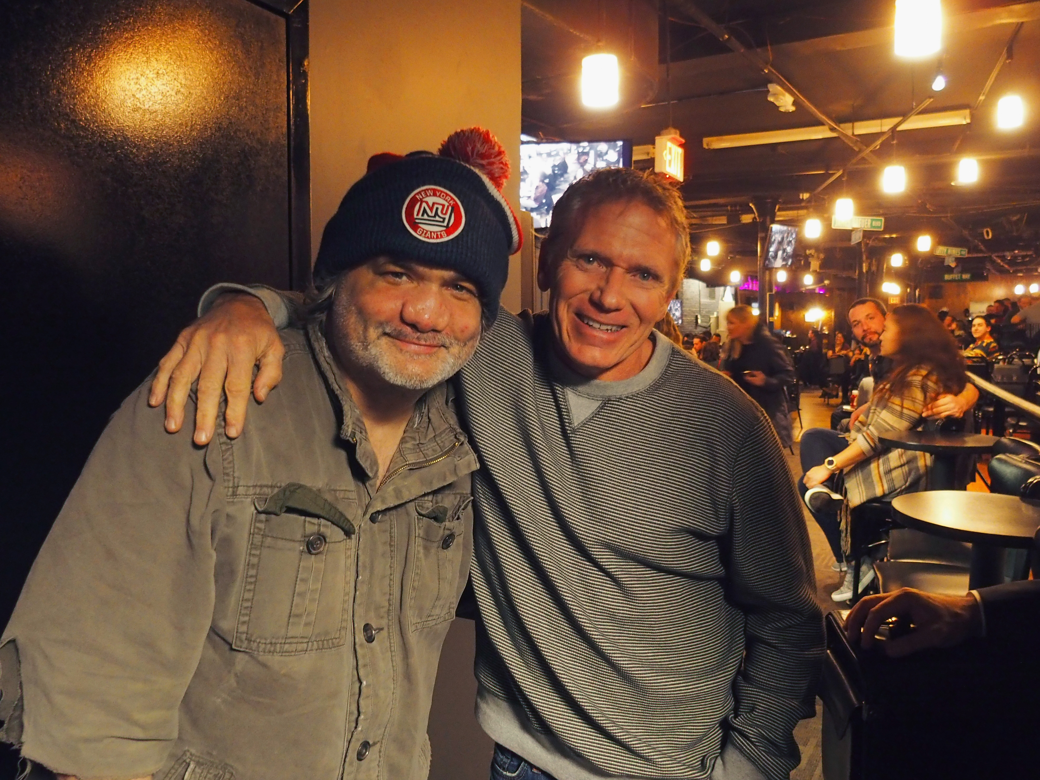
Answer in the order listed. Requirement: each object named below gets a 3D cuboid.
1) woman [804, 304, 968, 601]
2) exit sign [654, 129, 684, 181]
[{"bbox_3d":[1.720,0.267,3.980,0.740,1.320,0.540,2,7,17],"label":"woman"},{"bbox_3d":[0.811,-1.270,4.550,0.085,0.235,0.305,4,7,30],"label":"exit sign"}]

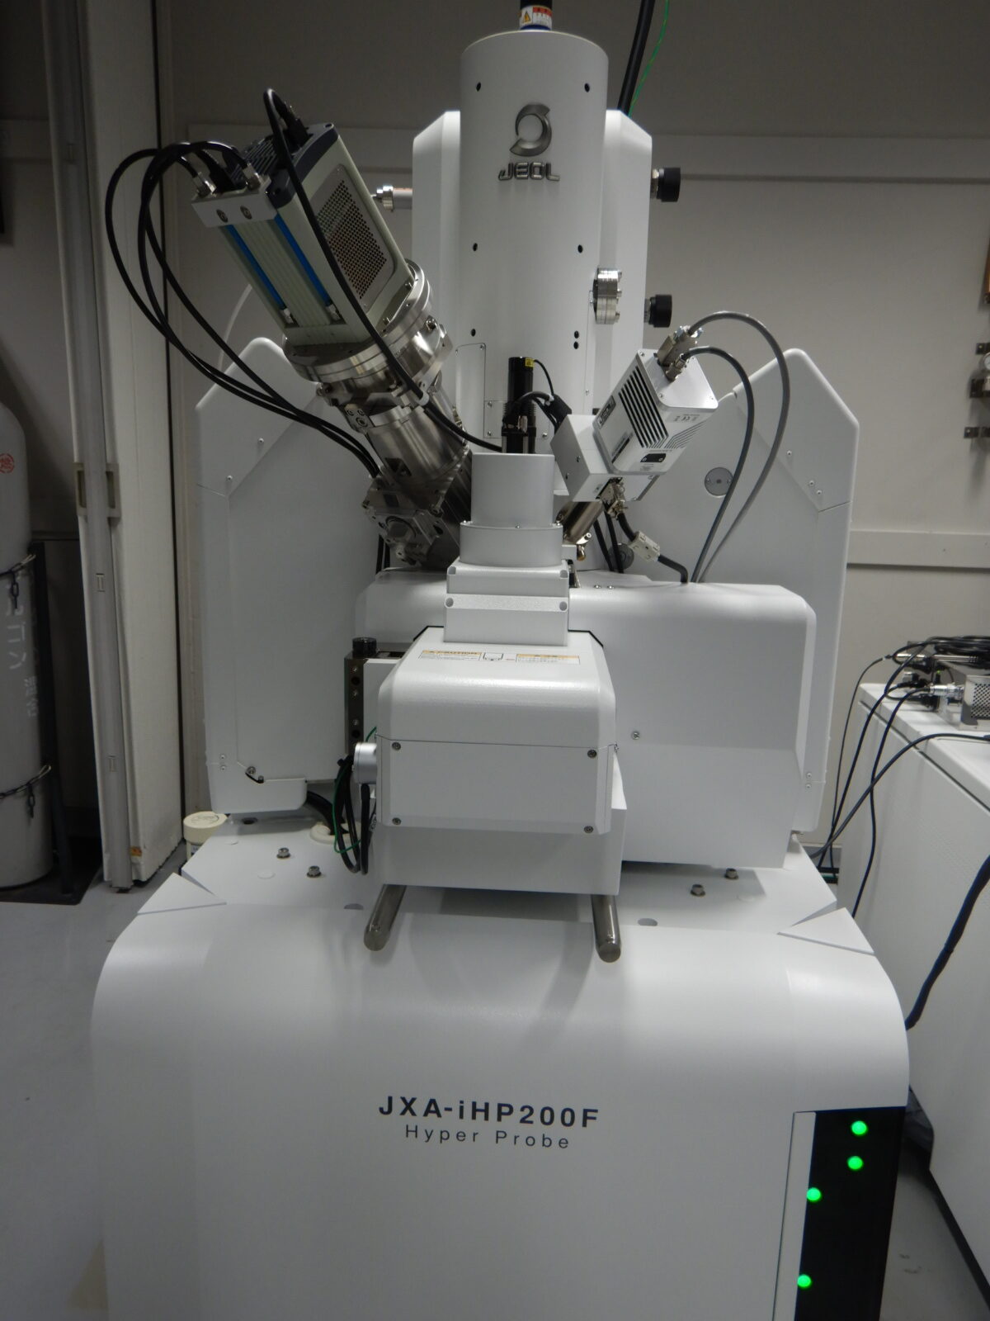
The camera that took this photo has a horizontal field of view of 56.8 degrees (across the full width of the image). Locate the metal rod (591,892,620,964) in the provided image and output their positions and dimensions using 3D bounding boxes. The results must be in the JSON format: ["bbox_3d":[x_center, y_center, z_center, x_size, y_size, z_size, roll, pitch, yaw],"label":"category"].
[{"bbox_3d":[0.121,0.285,1.007,0.025,0.025,0.138,2,11,3],"label":"metal rod"}]

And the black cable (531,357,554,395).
[{"bbox_3d":[0.056,-0.331,1.067,0.026,0.042,0.018,2,11,3],"label":"black cable"}]

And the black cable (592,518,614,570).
[{"bbox_3d":[0.147,-0.158,1.242,0.026,0.069,0.025,2,11,3],"label":"black cable"}]

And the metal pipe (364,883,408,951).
[{"bbox_3d":[-0.117,0.274,1.007,0.025,0.025,0.138,2,11,3],"label":"metal pipe"}]

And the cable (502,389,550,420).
[{"bbox_3d":[0.038,-0.296,1.064,0.055,0.034,0.030,2,11,3],"label":"cable"}]

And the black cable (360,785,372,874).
[{"bbox_3d":[-0.149,0.193,1.053,0.011,0.105,0.035,2,11,3],"label":"black cable"}]

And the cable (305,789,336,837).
[{"bbox_3d":[-0.244,0.214,1.286,0.037,0.061,0.050,2,11,3],"label":"cable"}]

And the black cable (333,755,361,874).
[{"bbox_3d":[-0.171,0.179,1.066,0.028,0.137,0.050,2,11,3],"label":"black cable"}]

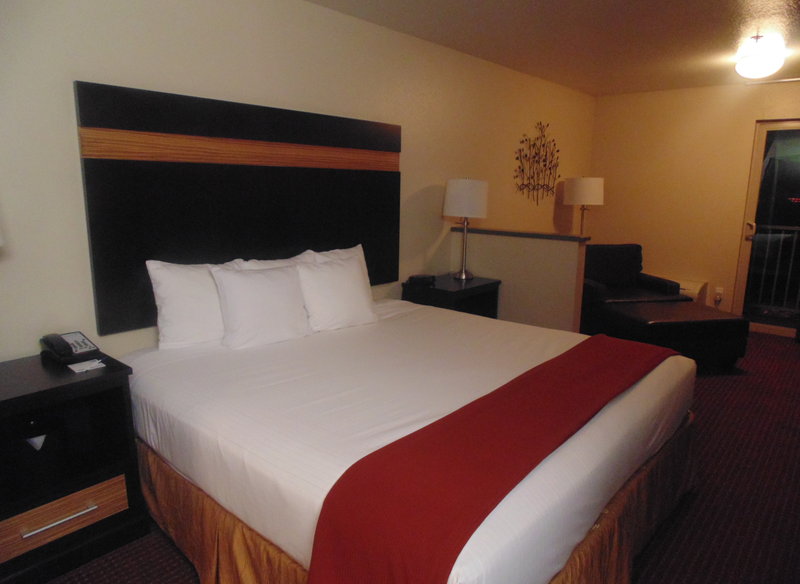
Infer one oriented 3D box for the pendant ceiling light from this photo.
[{"bbox_3d":[2.623,-1.714,3.734,0.290,0.230,0.290,11,15,41],"label":"pendant ceiling light"}]

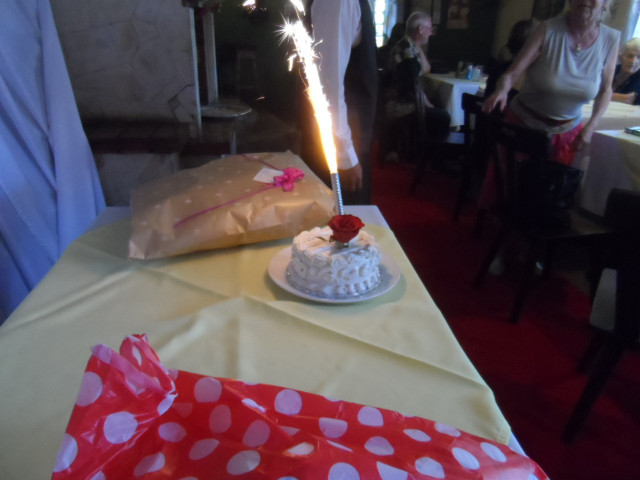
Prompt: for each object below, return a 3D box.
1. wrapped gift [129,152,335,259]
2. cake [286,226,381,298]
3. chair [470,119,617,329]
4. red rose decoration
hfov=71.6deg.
[{"bbox_3d":[-0.254,-0.124,1.204,0.477,0.142,0.335,-7,28,-20],"label":"wrapped gift"},{"bbox_3d":[0.029,0.041,0.950,0.203,0.068,0.203,3,26,0],"label":"cake"},{"bbox_3d":[1.099,-0.103,2.155,0.558,0.903,0.416,-6,27,-16],"label":"chair"},{"bbox_3d":[0.057,-0.024,0.913,0.073,0.047,0.071,3,26,0],"label":"red rose decoration"}]

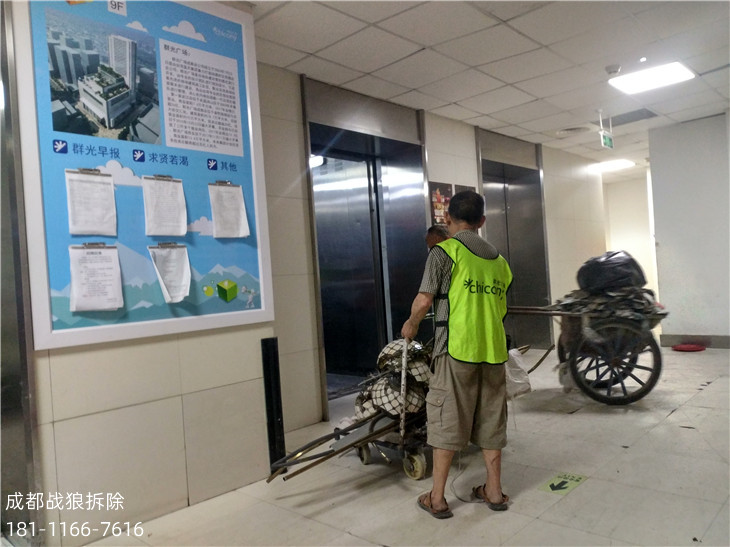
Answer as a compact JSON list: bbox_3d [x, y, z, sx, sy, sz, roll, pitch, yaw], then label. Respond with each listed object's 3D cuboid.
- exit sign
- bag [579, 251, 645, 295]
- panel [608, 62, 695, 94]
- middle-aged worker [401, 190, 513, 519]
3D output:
[{"bbox_3d":[2.666,-1.453,6.238,0.030,0.170,0.360,-4,-1,43],"label":"exit sign"},{"bbox_3d":[2.122,-0.010,4.900,0.570,0.380,0.490,-3,0,7],"label":"bag"},{"bbox_3d":[2.598,-1.781,5.162,0.600,0.060,0.600,-4,-1,43],"label":"panel"},{"bbox_3d":[0.482,0.358,2.874,0.500,1.550,0.430,-3,0,-20],"label":"middle-aged worker"}]

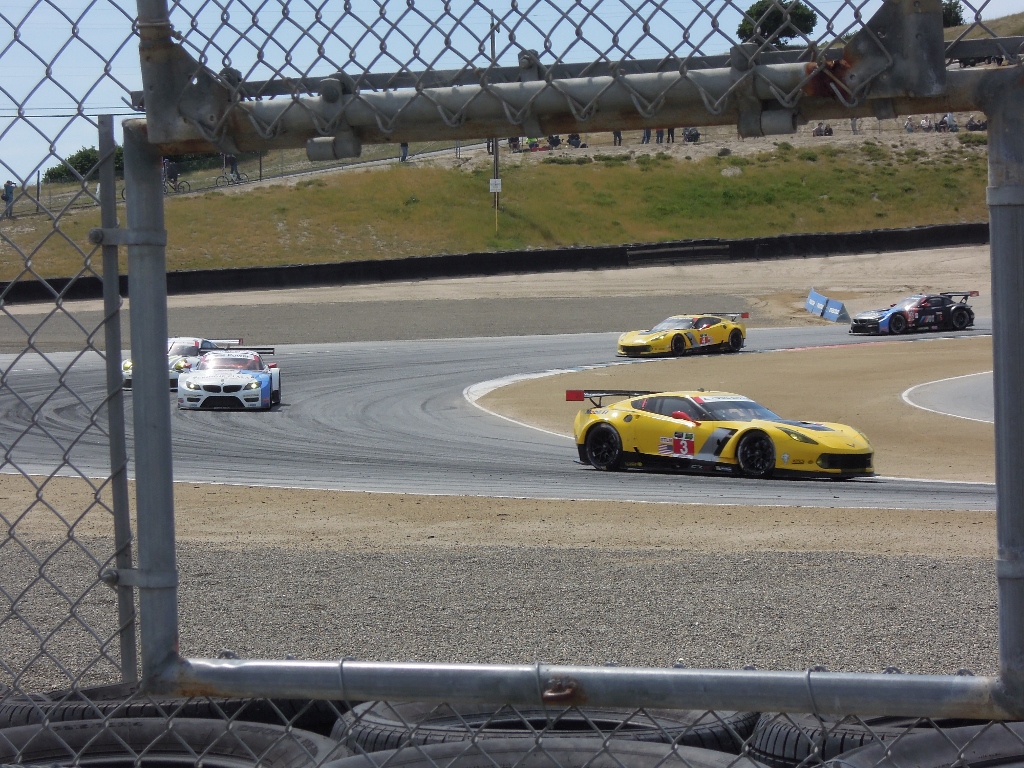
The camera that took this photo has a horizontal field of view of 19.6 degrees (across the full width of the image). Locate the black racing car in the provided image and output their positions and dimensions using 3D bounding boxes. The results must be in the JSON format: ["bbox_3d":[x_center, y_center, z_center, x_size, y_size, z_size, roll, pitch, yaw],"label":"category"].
[{"bbox_3d":[13.436,-2.397,99.255,4.330,1.240,2.000,-4,4,-27],"label":"black racing car"}]

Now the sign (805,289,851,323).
[{"bbox_3d":[11.579,-2.867,108.674,0.600,0.720,2.900,-2,12,-19],"label":"sign"}]

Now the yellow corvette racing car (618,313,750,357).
[{"bbox_3d":[5.186,-1.532,90.785,2.040,1.160,4.490,2,5,43],"label":"yellow corvette racing car"}]

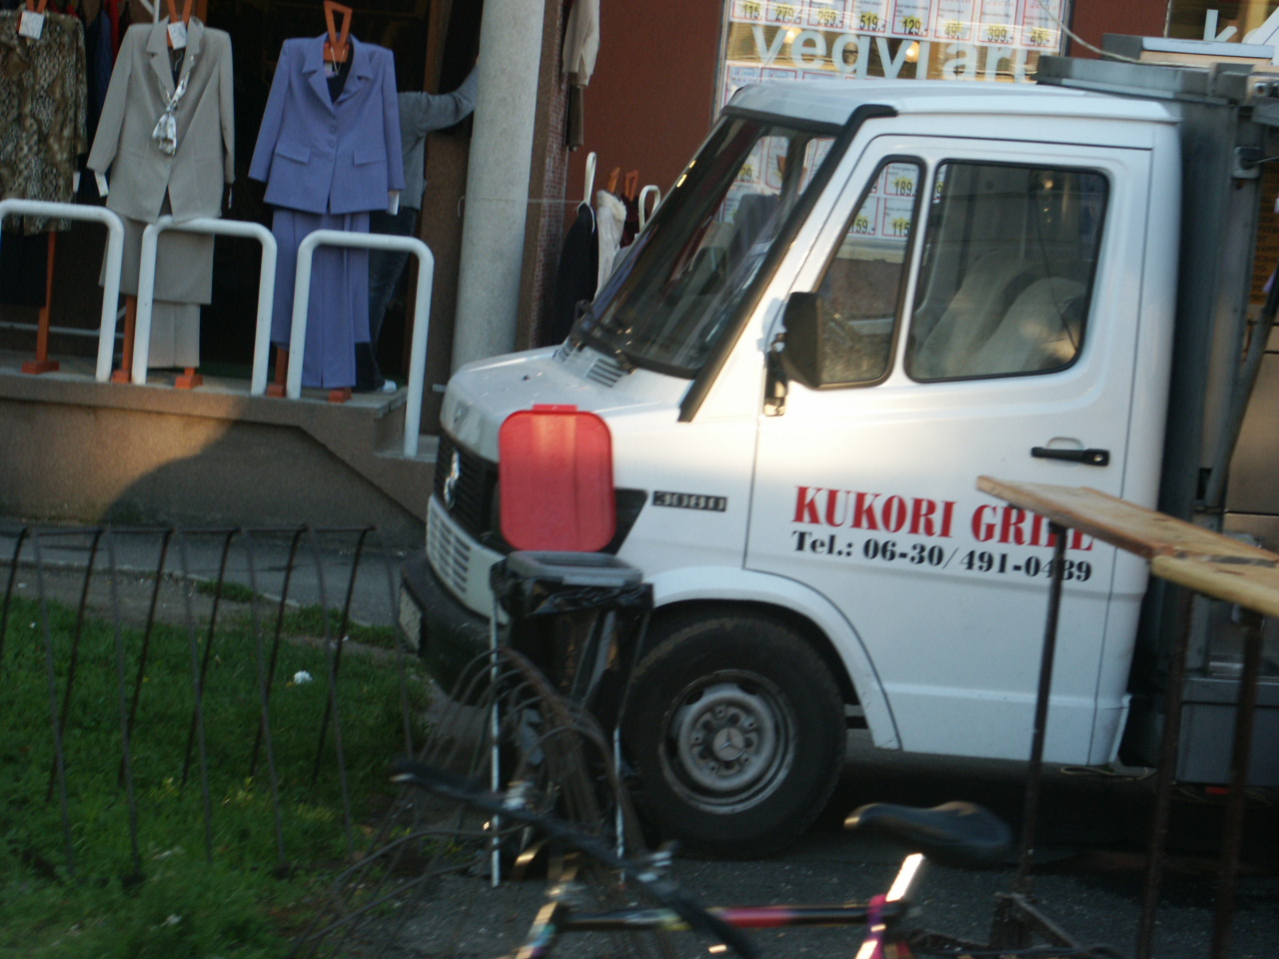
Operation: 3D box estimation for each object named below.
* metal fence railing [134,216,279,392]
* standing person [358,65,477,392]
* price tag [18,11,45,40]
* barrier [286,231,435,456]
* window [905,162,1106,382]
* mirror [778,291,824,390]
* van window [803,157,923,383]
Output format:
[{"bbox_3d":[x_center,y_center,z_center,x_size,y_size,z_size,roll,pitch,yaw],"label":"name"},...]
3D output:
[{"bbox_3d":[-1.869,-0.748,17.001,0.579,0.740,0.060,5,6,0],"label":"metal fence railing"},{"bbox_3d":[-1.064,-1.215,17.809,0.620,1.620,0.400,2,7,-23],"label":"standing person"},{"bbox_3d":[-2.631,-1.969,17.130,0.094,0.105,0.006,10,6,-1],"label":"price tag"},{"bbox_3d":[-1.209,-0.589,17.011,0.590,0.943,0.060,5,6,0],"label":"barrier"},{"bbox_3d":[1.032,-0.575,11.131,0.549,0.636,0.030,4,0,-12],"label":"window"},{"bbox_3d":[0.443,-0.380,10.858,0.075,0.275,0.170,2,7,-24],"label":"mirror"},{"bbox_3d":[0.594,-0.578,11.039,0.357,0.665,0.030,4,0,-12],"label":"van window"}]

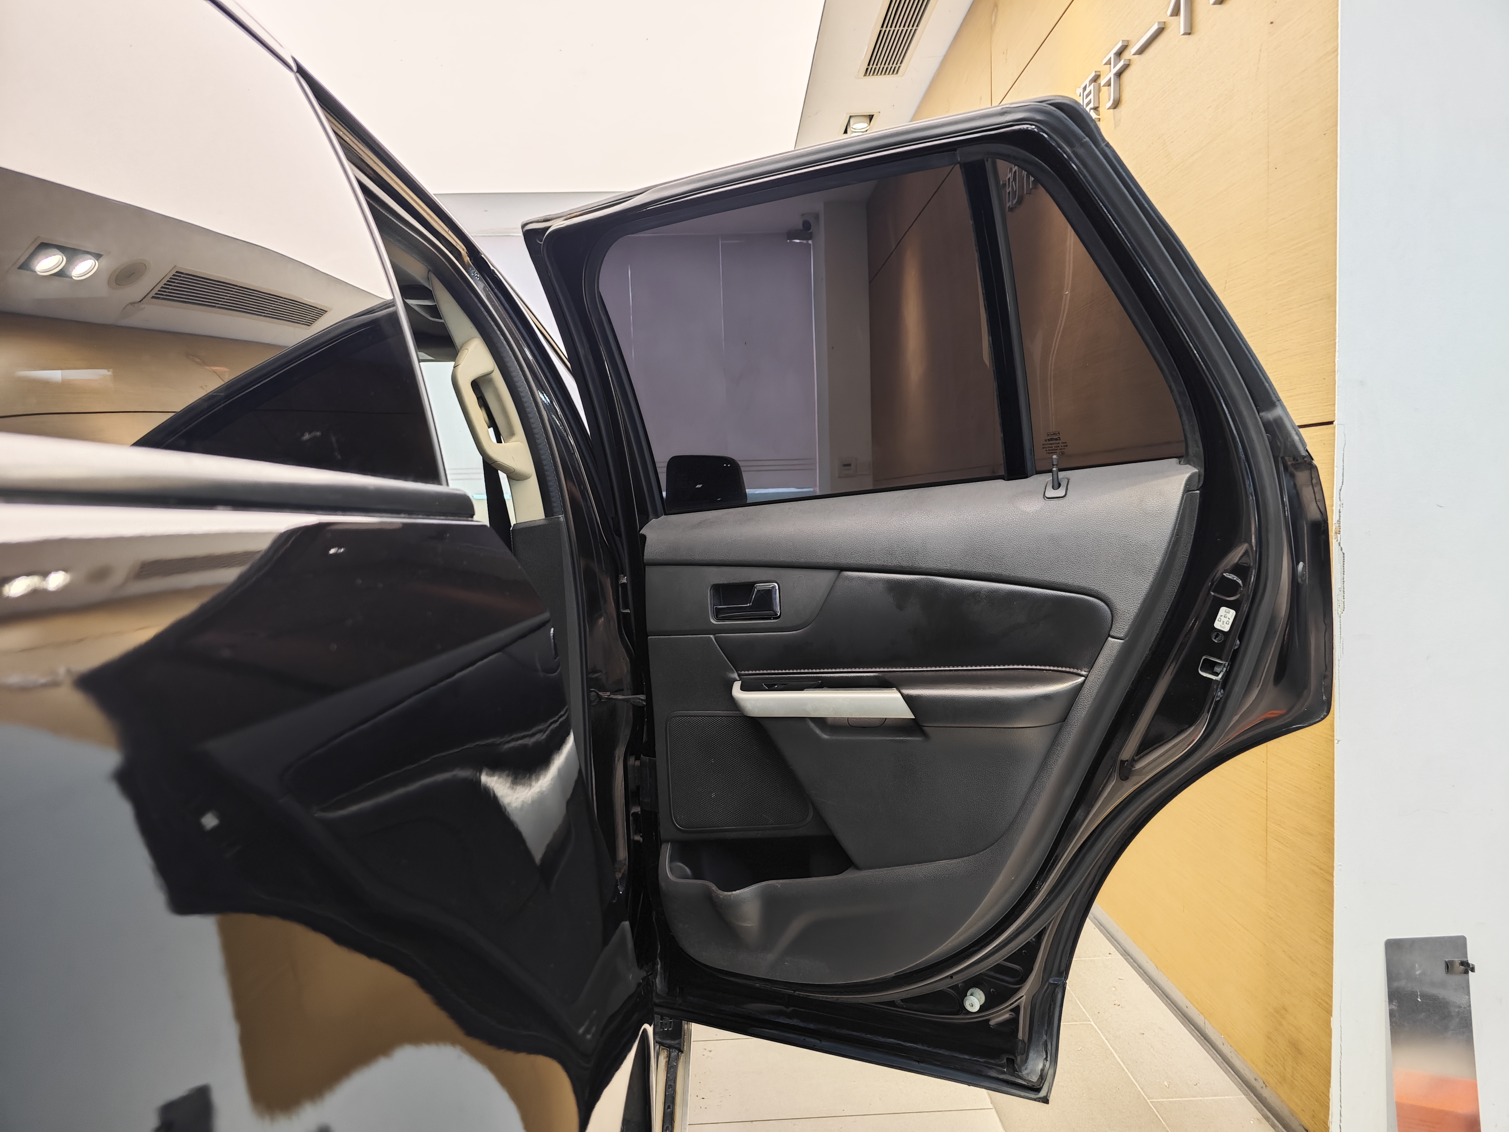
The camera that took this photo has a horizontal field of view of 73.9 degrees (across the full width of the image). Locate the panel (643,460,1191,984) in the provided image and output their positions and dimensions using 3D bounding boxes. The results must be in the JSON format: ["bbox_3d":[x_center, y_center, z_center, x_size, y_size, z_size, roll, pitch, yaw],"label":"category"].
[{"bbox_3d":[0.158,0.228,1.291,0.739,0.693,0.130,0,4,27],"label":"panel"}]

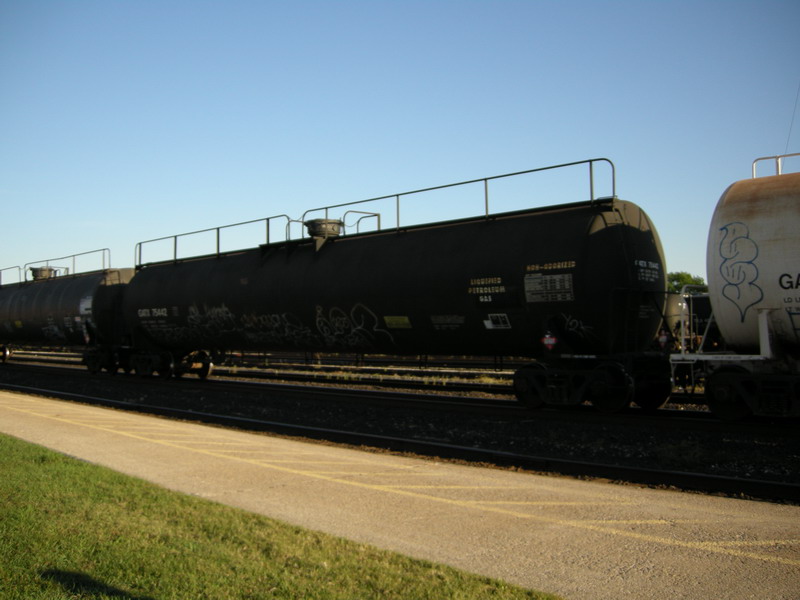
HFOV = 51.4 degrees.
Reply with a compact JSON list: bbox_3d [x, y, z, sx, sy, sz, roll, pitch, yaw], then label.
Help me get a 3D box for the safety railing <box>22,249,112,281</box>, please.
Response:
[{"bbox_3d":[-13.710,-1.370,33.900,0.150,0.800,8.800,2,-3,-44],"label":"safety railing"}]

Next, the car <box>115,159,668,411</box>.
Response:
[{"bbox_3d":[-2.020,0.065,22.740,3.100,4.760,20.100,2,-3,-44],"label":"car"}]

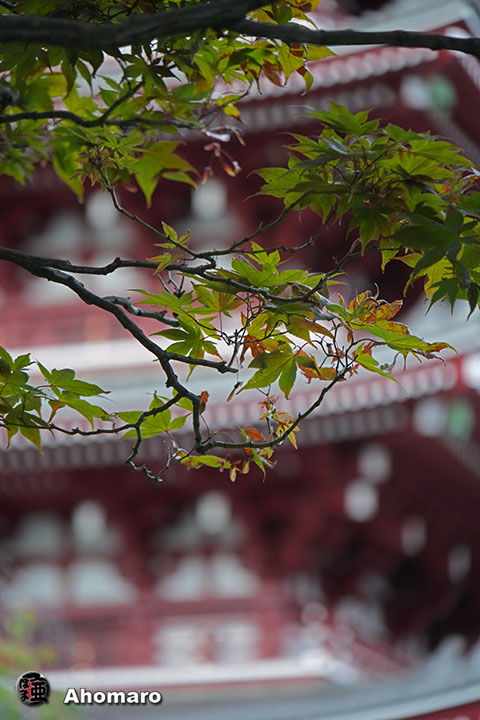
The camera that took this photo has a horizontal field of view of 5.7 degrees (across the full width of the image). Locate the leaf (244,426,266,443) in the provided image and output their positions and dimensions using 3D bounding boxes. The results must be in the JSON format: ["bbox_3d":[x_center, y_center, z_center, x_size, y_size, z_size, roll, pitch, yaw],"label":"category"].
[{"bbox_3d":[0.015,0.070,4.500,0.021,0.015,0.012,0,-12,0],"label":"leaf"}]

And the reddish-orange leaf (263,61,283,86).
[{"bbox_3d":[0.030,-0.269,4.500,0.019,0.024,0.012,0,-12,0],"label":"reddish-orange leaf"}]

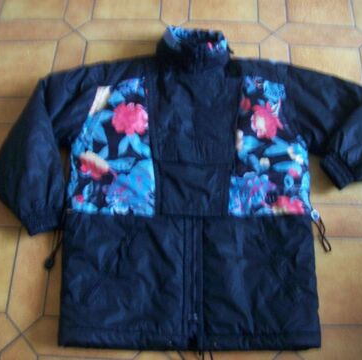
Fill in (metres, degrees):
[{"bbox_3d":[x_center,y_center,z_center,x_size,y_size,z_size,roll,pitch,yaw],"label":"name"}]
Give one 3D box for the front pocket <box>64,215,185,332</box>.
[{"bbox_3d":[-0.143,0.217,1.197,0.303,0.040,0.283,1,64,1],"label":"front pocket"}]

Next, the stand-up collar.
[{"bbox_3d":[0.037,-0.384,1.475,0.211,0.070,0.135,1,64,1],"label":"stand-up collar"}]

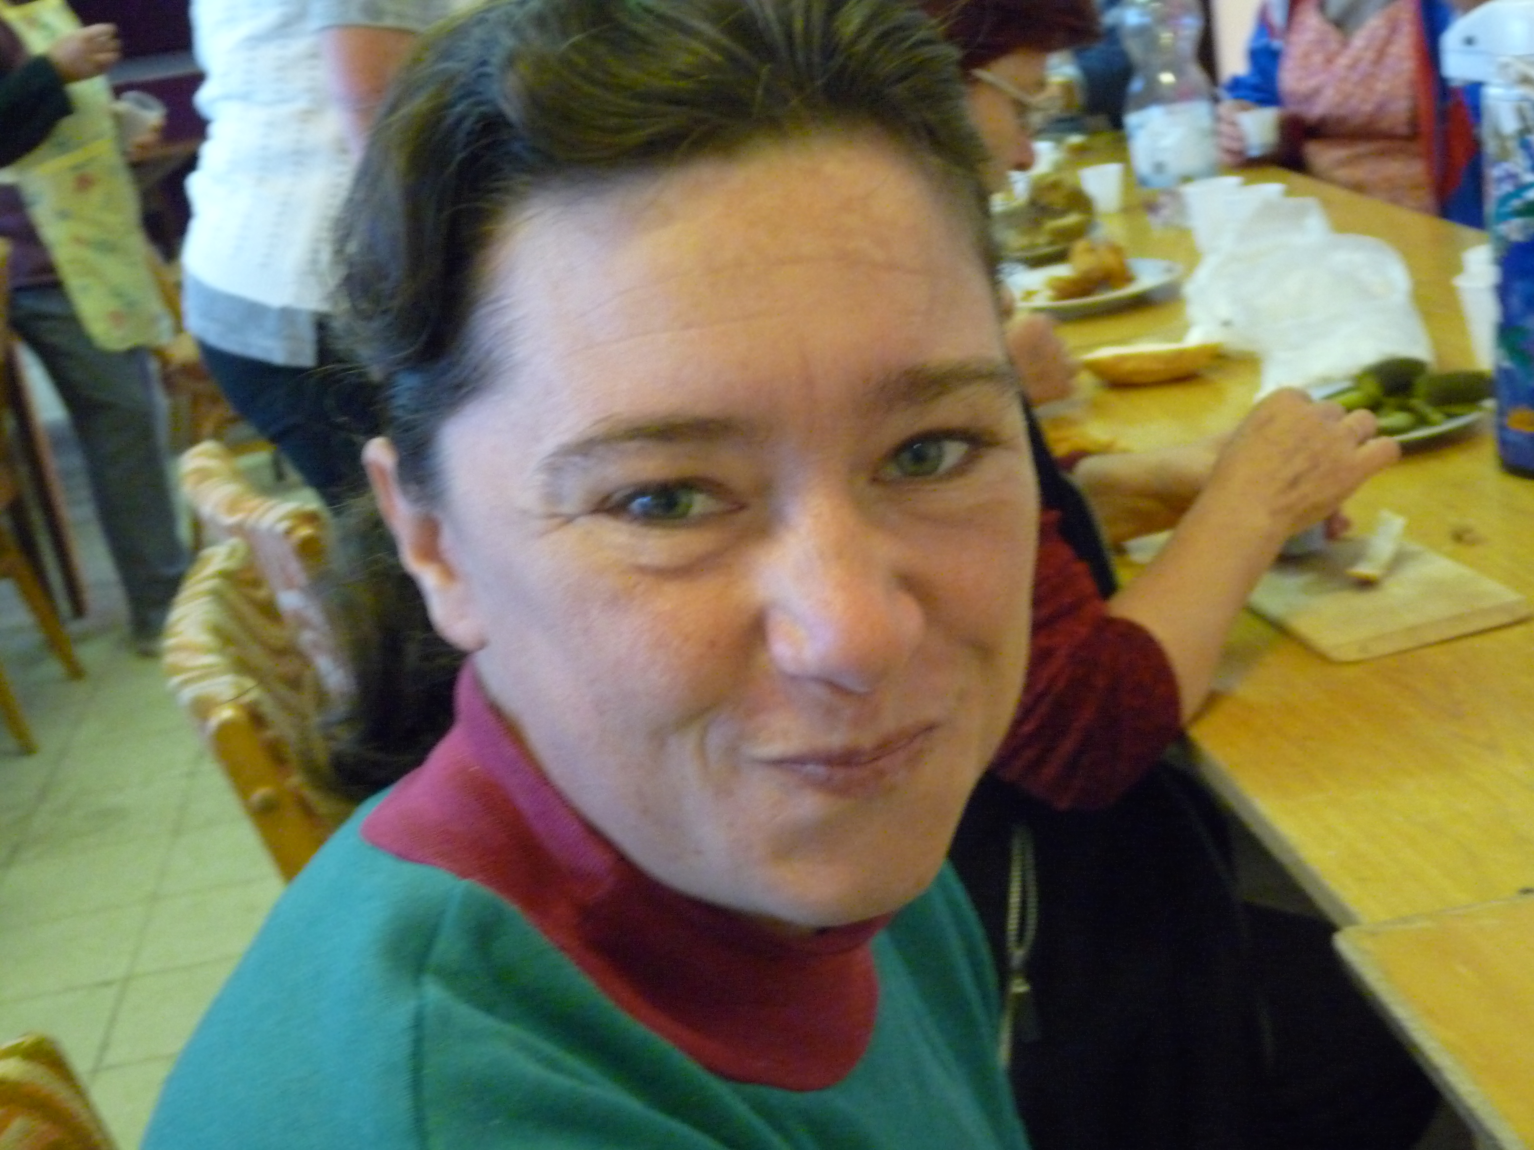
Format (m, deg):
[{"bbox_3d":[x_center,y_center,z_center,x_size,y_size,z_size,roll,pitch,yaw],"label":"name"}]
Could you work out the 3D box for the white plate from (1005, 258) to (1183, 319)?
[{"bbox_3d":[0.342,-0.320,2.620,0.238,0.025,0.238,-8,16,2],"label":"white plate"}]

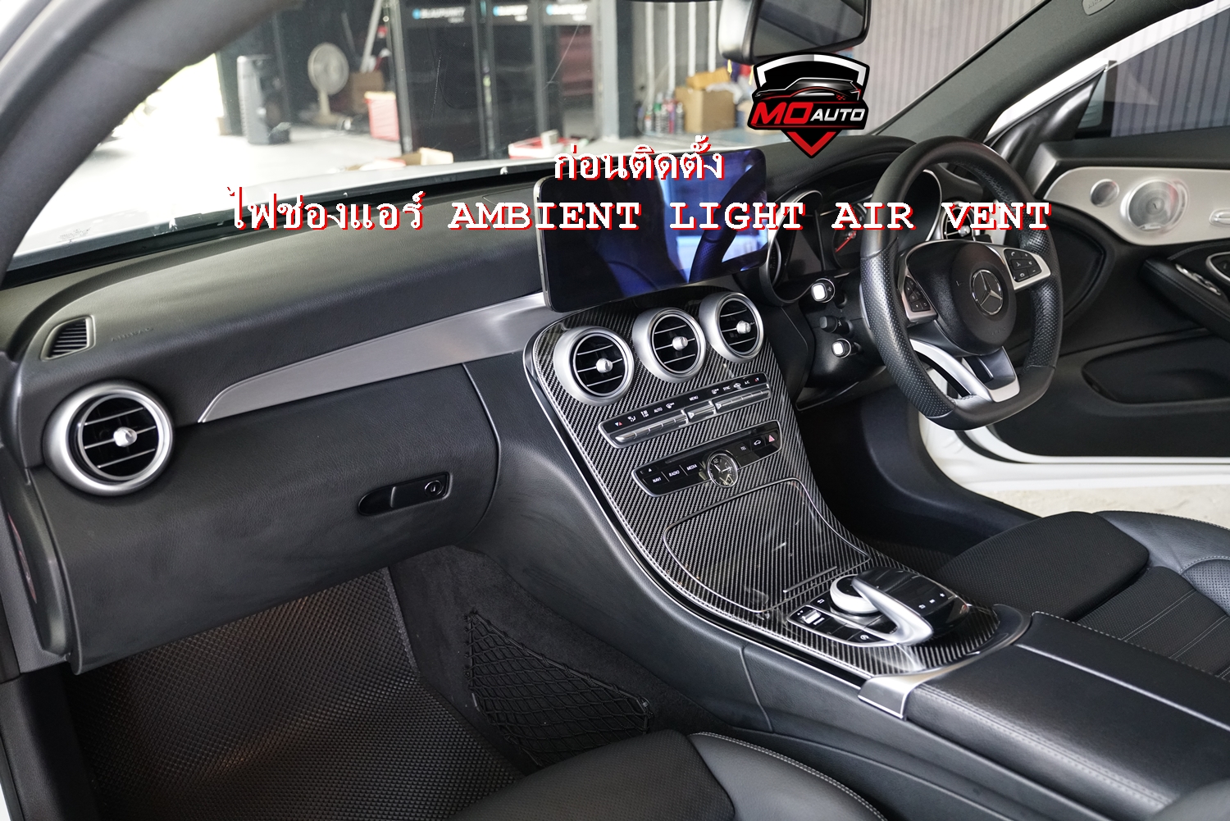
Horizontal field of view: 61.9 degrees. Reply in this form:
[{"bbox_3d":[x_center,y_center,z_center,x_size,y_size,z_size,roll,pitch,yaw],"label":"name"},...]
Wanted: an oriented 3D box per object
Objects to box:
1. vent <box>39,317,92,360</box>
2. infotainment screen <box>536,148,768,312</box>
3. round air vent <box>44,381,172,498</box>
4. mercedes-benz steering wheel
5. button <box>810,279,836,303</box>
[{"bbox_3d":[-0.480,-0.064,0.900,0.049,0.035,0.015,-20,-7,-39],"label":"vent"},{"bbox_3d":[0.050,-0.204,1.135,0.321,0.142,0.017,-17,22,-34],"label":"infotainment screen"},{"bbox_3d":[-0.430,0.024,0.872,0.030,0.098,0.098,-3,15,44],"label":"round air vent"},{"bbox_3d":[0.430,-0.162,1.279,0.370,0.355,0.085,-17,7,-34],"label":"mercedes-benz steering wheel"},{"bbox_3d":[0.254,-0.145,1.250,0.026,0.027,0.020,11,25,29],"label":"button"}]

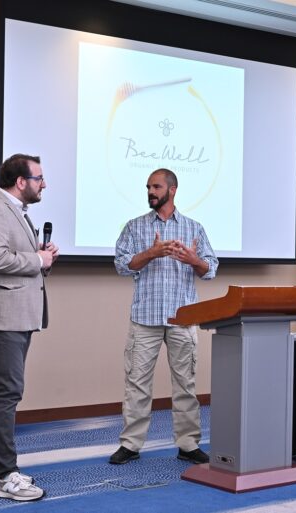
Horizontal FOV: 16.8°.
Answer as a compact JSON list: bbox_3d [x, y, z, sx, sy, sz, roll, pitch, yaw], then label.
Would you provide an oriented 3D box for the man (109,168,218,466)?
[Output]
[{"bbox_3d":[0.098,0.357,6.130,0.650,1.790,0.420,1,0,2],"label":"man"}]

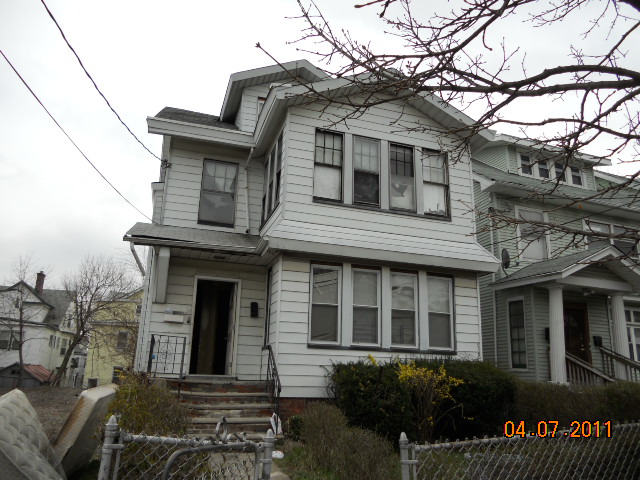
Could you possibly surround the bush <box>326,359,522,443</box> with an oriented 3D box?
[{"bbox_3d":[1.823,2.944,9.135,3.420,1.360,1.400,6,-16,-17],"label":"bush"}]

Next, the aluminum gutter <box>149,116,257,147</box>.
[{"bbox_3d":[-2.911,-2.630,12.404,2.580,0.380,0.180,6,-16,-17],"label":"aluminum gutter"}]

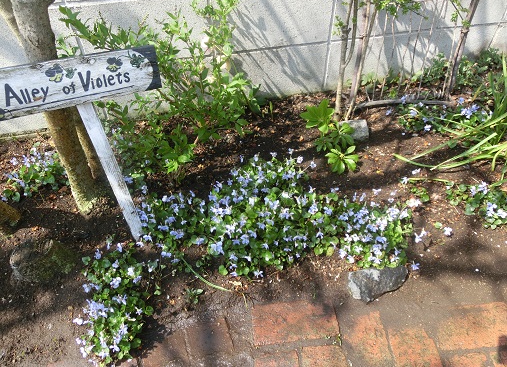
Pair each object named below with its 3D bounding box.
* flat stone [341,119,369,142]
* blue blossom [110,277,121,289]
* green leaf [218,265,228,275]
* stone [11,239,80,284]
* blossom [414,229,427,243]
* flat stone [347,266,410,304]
[{"bbox_3d":[0.345,-0.180,1.260,0.094,0.042,0.068,-6,45,-4],"label":"flat stone"},{"bbox_3d":[-0.337,0.244,0.895,0.026,0.024,0.020,-9,45,-7],"label":"blue blossom"},{"bbox_3d":[-0.079,0.228,0.958,0.026,0.014,0.027,-9,45,-7],"label":"green leaf"},{"bbox_3d":[-0.546,0.205,0.969,0.168,0.060,0.108,-9,45,-7],"label":"stone"},{"bbox_3d":[0.456,0.145,1.002,0.031,0.028,0.025,-9,45,-7],"label":"blossom"},{"bbox_3d":[0.326,0.251,0.941,0.152,0.050,0.085,-15,46,-13],"label":"flat stone"}]

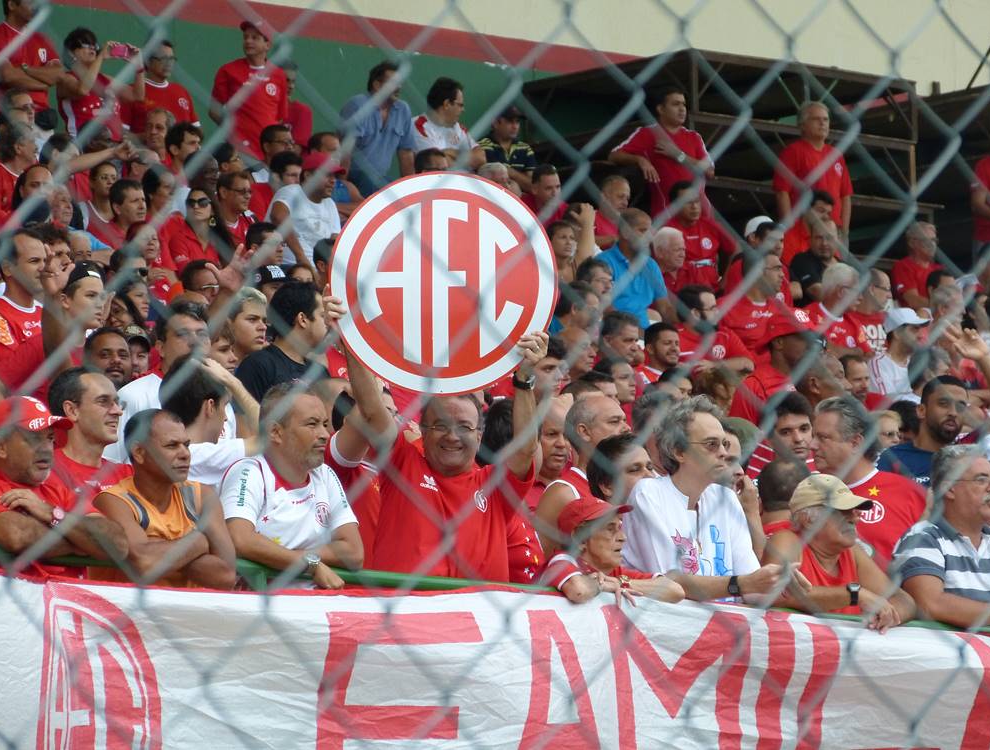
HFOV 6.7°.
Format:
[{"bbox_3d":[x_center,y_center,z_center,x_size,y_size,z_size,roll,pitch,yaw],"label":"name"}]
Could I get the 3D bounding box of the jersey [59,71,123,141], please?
[{"bbox_3d":[-2.609,-1.702,54.464,0.420,0.550,0.280,6,-10,-38],"label":"jersey"}]

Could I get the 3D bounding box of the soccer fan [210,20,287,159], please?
[{"bbox_3d":[-1.621,-1.478,55.385,0.530,1.740,0.360,2,-8,-18],"label":"soccer fan"}]

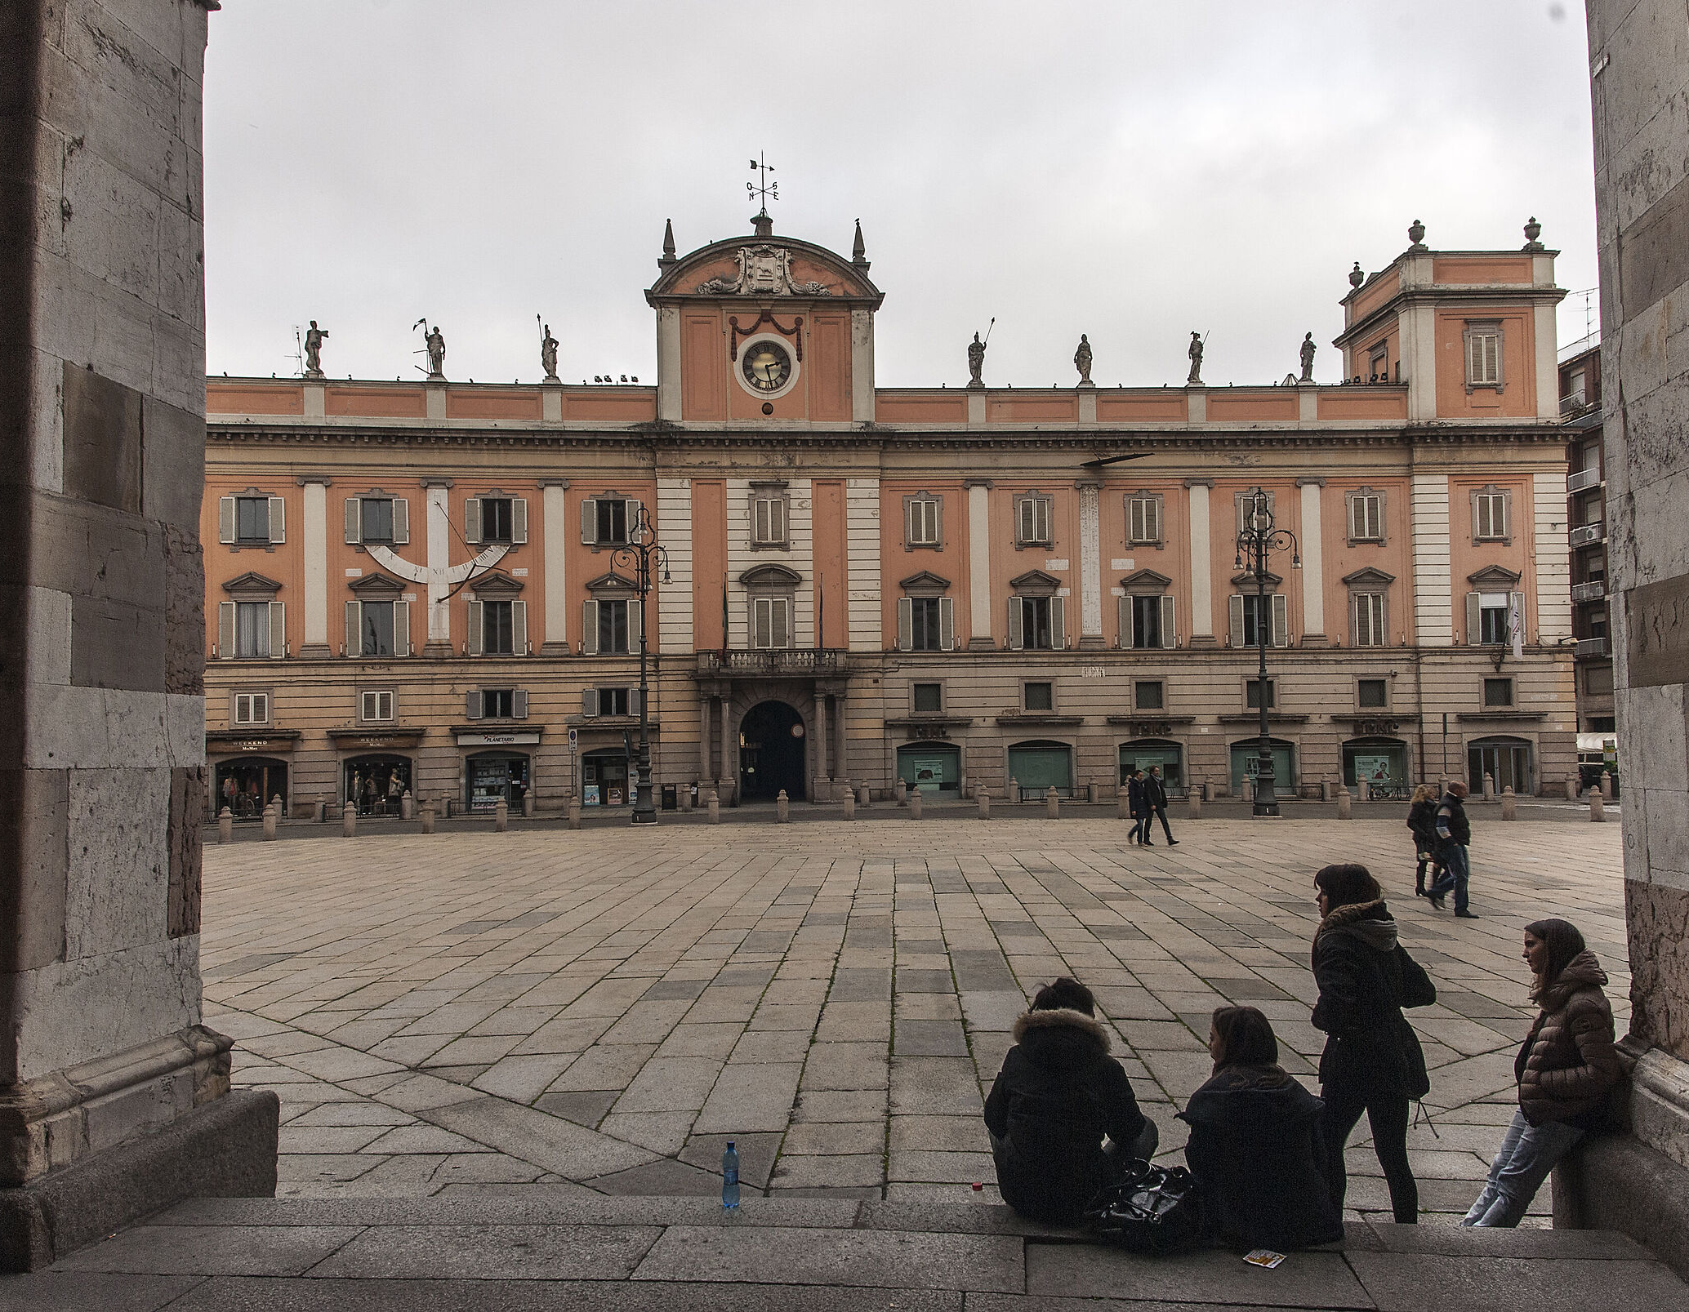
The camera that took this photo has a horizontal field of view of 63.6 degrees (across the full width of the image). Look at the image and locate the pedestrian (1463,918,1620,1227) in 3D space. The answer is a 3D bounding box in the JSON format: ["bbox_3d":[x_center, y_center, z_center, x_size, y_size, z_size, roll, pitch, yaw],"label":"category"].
[{"bbox_3d":[2.747,1.708,5.450,0.740,1.340,0.500,-1,-2,15],"label":"pedestrian"}]

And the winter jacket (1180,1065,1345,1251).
[{"bbox_3d":[1.393,1.661,4.550,0.520,0.550,0.420,-1,-2,7],"label":"winter jacket"}]

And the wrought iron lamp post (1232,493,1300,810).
[{"bbox_3d":[13.587,-0.124,44.000,2.150,10.600,2.150,-1,-2,0],"label":"wrought iron lamp post"}]

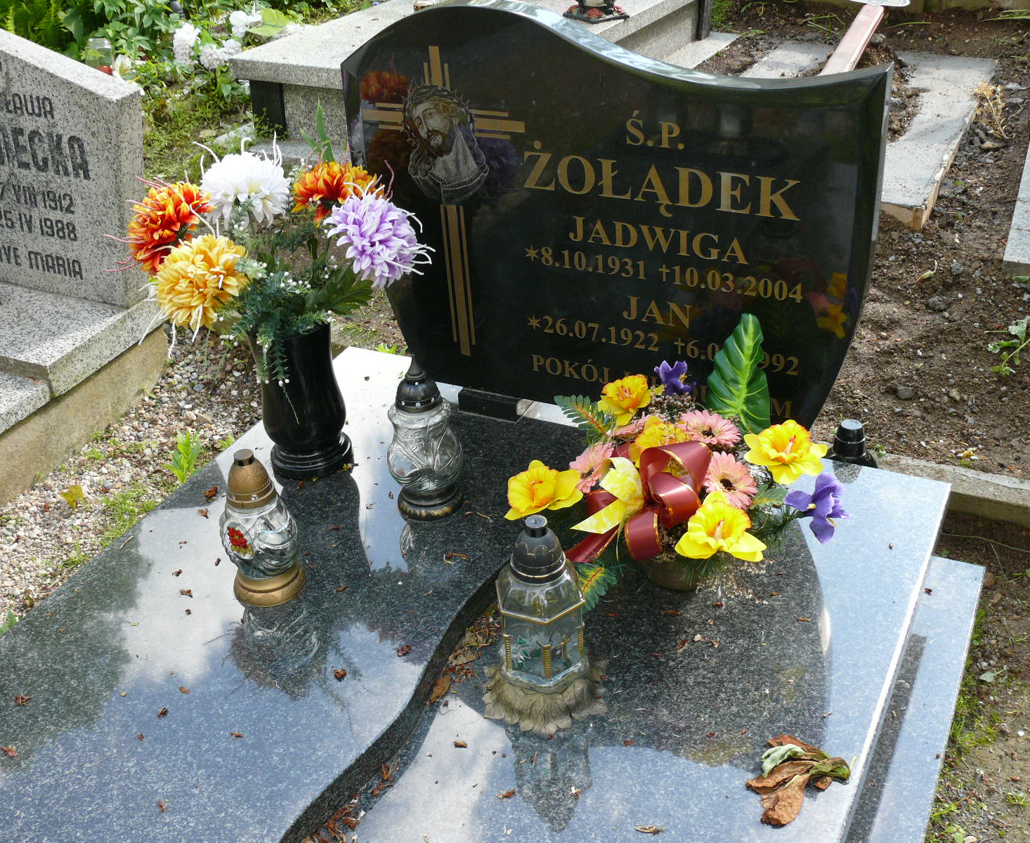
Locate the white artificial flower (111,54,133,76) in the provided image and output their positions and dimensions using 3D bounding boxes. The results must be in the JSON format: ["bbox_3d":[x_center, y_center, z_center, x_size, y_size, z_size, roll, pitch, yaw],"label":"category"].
[{"bbox_3d":[-1.658,-1.508,4.800,0.095,0.100,0.090,-3,31,-1],"label":"white artificial flower"}]

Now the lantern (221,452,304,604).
[{"bbox_3d":[-0.382,0.147,1.681,0.117,0.238,0.117,-3,32,2],"label":"lantern"}]

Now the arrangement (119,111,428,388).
[{"bbox_3d":[-0.379,-0.253,1.834,0.460,0.380,0.380,-4,32,0],"label":"arrangement"}]

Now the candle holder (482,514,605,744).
[{"bbox_3d":[0.033,0.241,1.448,0.160,0.283,0.160,3,33,11],"label":"candle holder"}]

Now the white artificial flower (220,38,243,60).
[{"bbox_3d":[-1.234,-1.622,4.950,0.105,0.100,0.100,-3,31,-1],"label":"white artificial flower"}]

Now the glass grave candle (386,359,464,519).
[{"bbox_3d":[-0.149,0.015,1.832,0.121,0.270,0.121,-3,32,2],"label":"glass grave candle"}]

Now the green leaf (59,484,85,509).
[{"bbox_3d":[-0.923,0.157,2.370,0.055,0.035,0.050,-3,31,-1],"label":"green leaf"}]

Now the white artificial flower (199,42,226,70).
[{"bbox_3d":[-1.304,-1.573,4.900,0.115,0.115,0.105,-3,31,-1],"label":"white artificial flower"}]

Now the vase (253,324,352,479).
[{"bbox_3d":[-0.370,-0.047,1.967,0.150,0.262,0.150,-3,32,2],"label":"vase"}]

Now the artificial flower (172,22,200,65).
[{"bbox_3d":[-1.447,-1.663,5.000,0.120,0.170,0.110,-3,31,-1],"label":"artificial flower"}]

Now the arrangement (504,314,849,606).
[{"bbox_3d":[0.235,0.068,1.609,0.475,0.380,0.350,3,33,11],"label":"arrangement"}]

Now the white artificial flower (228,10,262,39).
[{"bbox_3d":[-1.222,-1.799,5.150,0.150,0.125,0.110,-3,31,-1],"label":"white artificial flower"}]

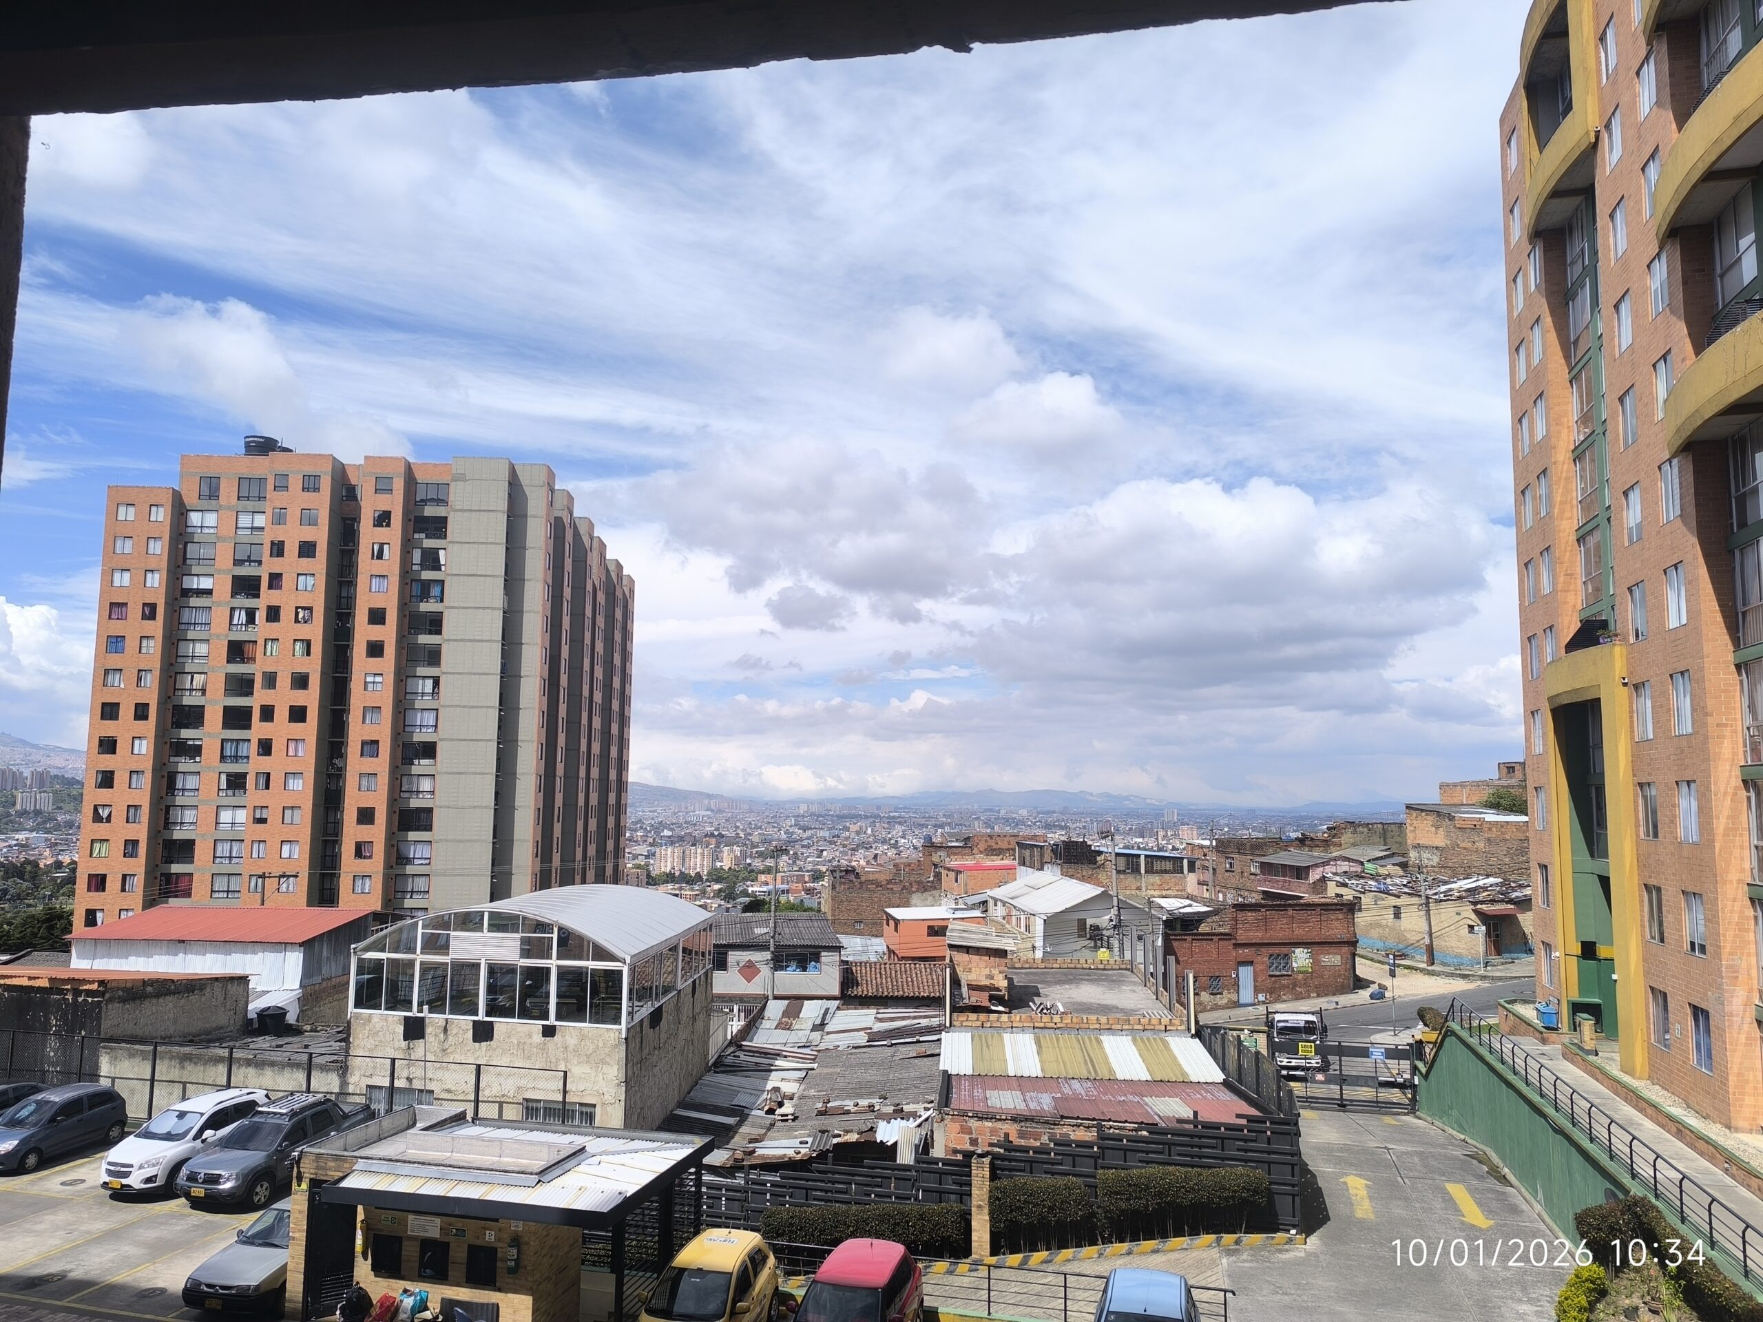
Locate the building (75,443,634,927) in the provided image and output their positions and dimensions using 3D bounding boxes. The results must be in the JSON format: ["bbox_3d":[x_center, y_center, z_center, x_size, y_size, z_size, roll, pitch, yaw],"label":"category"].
[{"bbox_3d":[-42.777,5.287,109.332,31.300,38.000,48.900,1,-6,-4],"label":"building"}]

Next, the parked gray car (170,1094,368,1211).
[{"bbox_3d":[-14.463,11.667,28.188,1.840,1.690,4.700,-1,-7,15],"label":"parked gray car"}]

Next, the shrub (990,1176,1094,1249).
[{"bbox_3d":[3.321,11.478,24.277,2.100,1.400,0.850,-1,-6,10],"label":"shrub"}]

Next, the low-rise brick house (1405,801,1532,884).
[{"bbox_3d":[43.893,13.630,86.060,9.500,6.400,8.000,-2,-7,25],"label":"low-rise brick house"}]

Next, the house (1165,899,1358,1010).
[{"bbox_3d":[18.171,14.974,61.877,10.700,5.300,7.000,2,-7,-14],"label":"house"}]

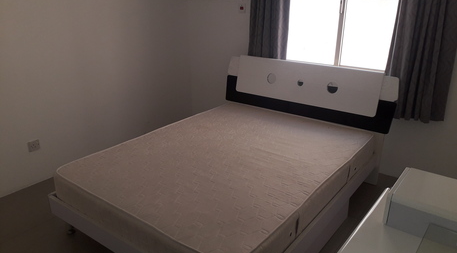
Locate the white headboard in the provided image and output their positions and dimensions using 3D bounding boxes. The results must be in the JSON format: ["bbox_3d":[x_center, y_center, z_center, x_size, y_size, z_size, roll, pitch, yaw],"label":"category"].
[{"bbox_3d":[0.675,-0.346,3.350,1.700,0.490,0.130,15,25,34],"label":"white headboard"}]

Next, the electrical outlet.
[{"bbox_3d":[-1.655,0.167,3.044,0.016,0.086,0.090,15,25,34],"label":"electrical outlet"}]

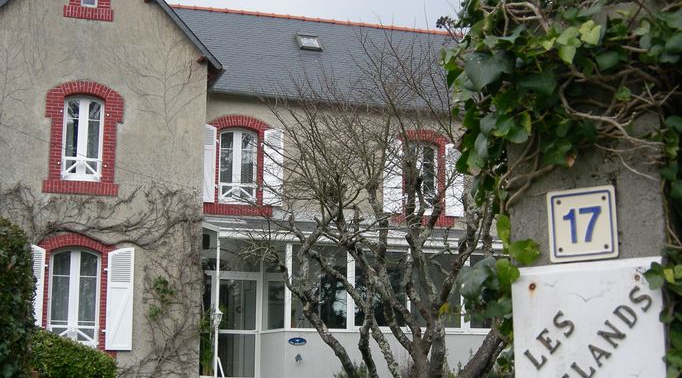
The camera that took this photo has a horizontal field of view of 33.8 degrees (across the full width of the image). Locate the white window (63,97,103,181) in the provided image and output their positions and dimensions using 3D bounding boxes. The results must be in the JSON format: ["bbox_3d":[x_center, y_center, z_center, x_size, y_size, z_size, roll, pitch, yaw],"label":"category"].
[{"bbox_3d":[-4.740,-0.943,20.694,0.742,1.607,0.144,3,-10,-17],"label":"white window"}]

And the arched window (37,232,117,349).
[{"bbox_3d":[-4.751,1.888,20.200,1.360,2.142,0.206,3,-10,-17],"label":"arched window"}]

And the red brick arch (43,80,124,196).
[{"bbox_3d":[-4.725,-0.951,20.645,1.401,2.142,0.144,3,-10,-17],"label":"red brick arch"}]

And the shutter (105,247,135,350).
[{"bbox_3d":[-3.985,1.984,20.306,0.474,1.854,0.062,3,-10,-17],"label":"shutter"}]

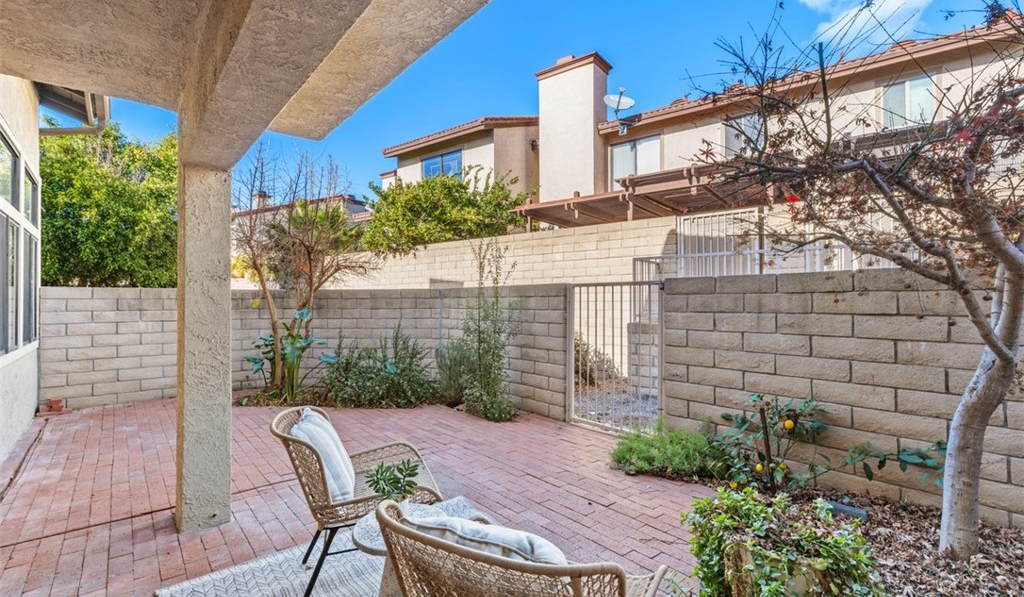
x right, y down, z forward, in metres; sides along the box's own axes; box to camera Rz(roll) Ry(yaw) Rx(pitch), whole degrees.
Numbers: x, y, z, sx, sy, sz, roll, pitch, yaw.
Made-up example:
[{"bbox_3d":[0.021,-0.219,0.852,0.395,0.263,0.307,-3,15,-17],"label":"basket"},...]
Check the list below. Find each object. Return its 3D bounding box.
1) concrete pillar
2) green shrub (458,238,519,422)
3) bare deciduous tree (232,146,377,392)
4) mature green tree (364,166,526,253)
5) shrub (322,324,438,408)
[{"bbox_3d":[-1.876,0.283,2.781,0.245,2.090,0.260,0,-1,-40],"label":"concrete pillar"},{"bbox_3d":[-0.274,0.349,5.300,0.660,2.020,0.600,0,0,0],"label":"green shrub"},{"bbox_3d":[-3.067,-0.435,6.600,2.050,3.450,1.750,0,0,0],"label":"bare deciduous tree"},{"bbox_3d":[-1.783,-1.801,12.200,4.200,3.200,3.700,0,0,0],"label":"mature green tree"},{"bbox_3d":[-1.777,0.853,6.150,1.500,0.980,0.950,0,0,0],"label":"shrub"}]

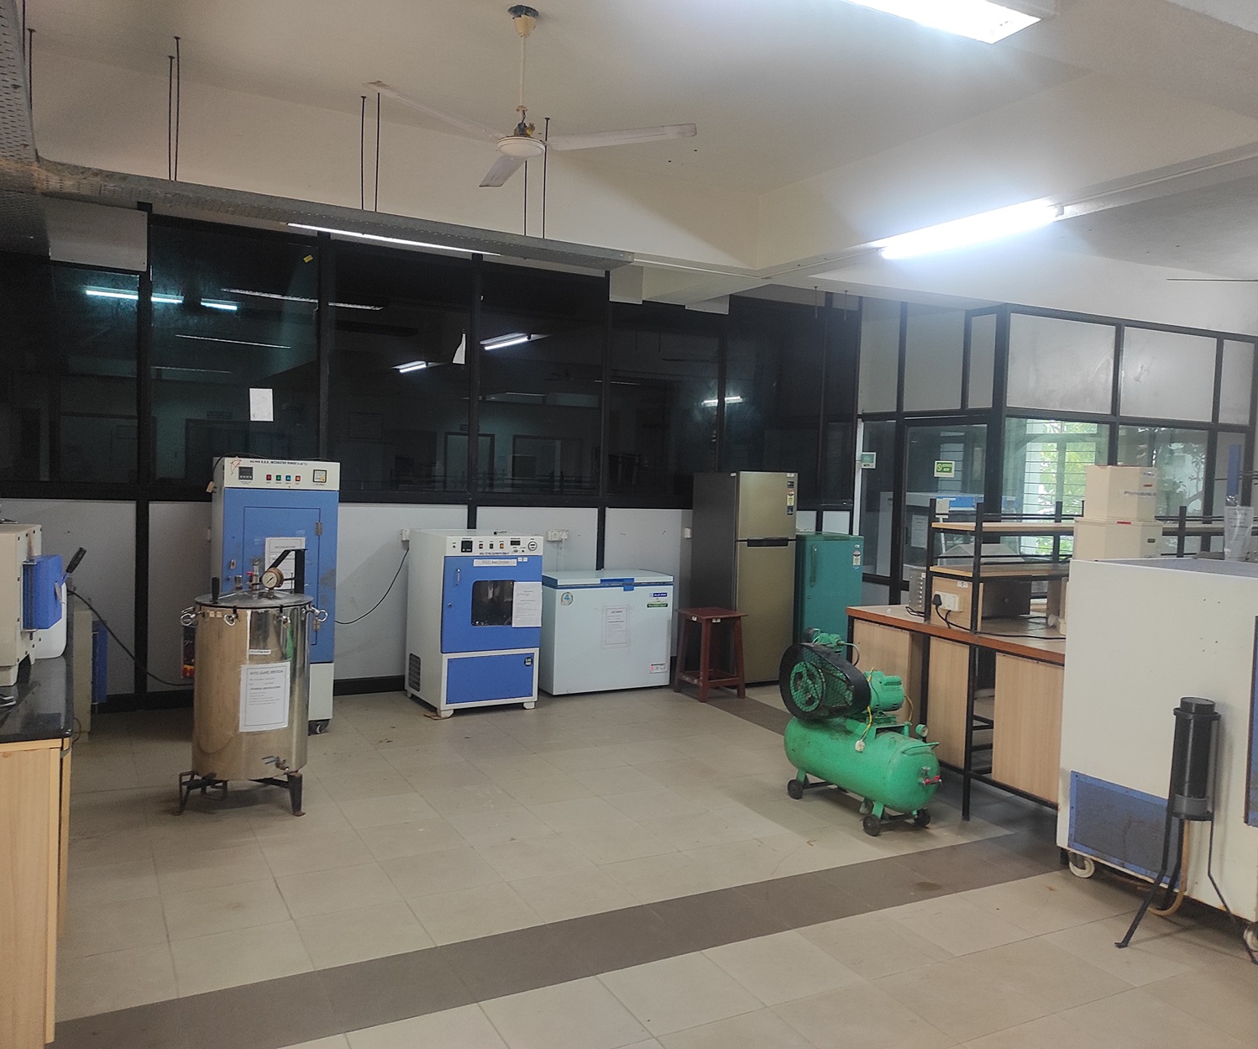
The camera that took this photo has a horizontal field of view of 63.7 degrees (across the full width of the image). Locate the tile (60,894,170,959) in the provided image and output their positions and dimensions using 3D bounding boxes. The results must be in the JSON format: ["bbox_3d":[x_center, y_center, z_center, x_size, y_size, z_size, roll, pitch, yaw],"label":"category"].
[{"bbox_3d":[-1.815,1.396,3.490,0.400,0.010,0.396,0,4,-28],"label":"tile"}]

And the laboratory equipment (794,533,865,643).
[{"bbox_3d":[1.504,0.644,8.386,0.556,1.149,0.620,0,4,-23],"label":"laboratory equipment"}]

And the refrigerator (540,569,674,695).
[{"bbox_3d":[-0.228,0.799,7.617,0.968,0.850,0.568,0,3,-28],"label":"refrigerator"}]

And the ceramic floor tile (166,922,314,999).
[{"bbox_3d":[-1.270,1.416,3.312,0.398,0.010,0.396,0,4,-28],"label":"ceramic floor tile"}]

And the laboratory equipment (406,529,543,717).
[{"bbox_3d":[-1.065,0.641,6.924,0.690,1.170,0.680,0,4,-32],"label":"laboratory equipment"}]

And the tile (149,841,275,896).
[{"bbox_3d":[-1.648,1.371,4.027,0.400,0.010,0.396,0,4,-28],"label":"tile"}]

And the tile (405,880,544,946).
[{"bbox_3d":[-0.570,1.423,3.705,0.400,0.010,0.398,0,4,-28],"label":"tile"}]

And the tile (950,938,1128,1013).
[{"bbox_3d":[1.408,1.508,3.406,0.400,0.010,0.400,0,4,-28],"label":"tile"}]

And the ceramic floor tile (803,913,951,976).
[{"bbox_3d":[0.861,1.470,3.543,0.400,0.010,0.400,0,3,-28],"label":"ceramic floor tile"}]

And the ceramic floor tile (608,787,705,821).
[{"bbox_3d":[0.116,1.374,4.969,0.400,0.010,0.396,0,4,-28],"label":"ceramic floor tile"}]

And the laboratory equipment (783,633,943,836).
[{"bbox_3d":[1.129,0.989,4.926,0.430,0.840,0.890,0,4,-28],"label":"laboratory equipment"}]

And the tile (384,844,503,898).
[{"bbox_3d":[-0.750,1.394,4.038,0.398,0.010,0.396,0,4,-28],"label":"tile"}]

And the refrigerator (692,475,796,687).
[{"bbox_3d":[0.901,0.403,8.094,0.555,1.625,0.660,0,4,-28],"label":"refrigerator"}]

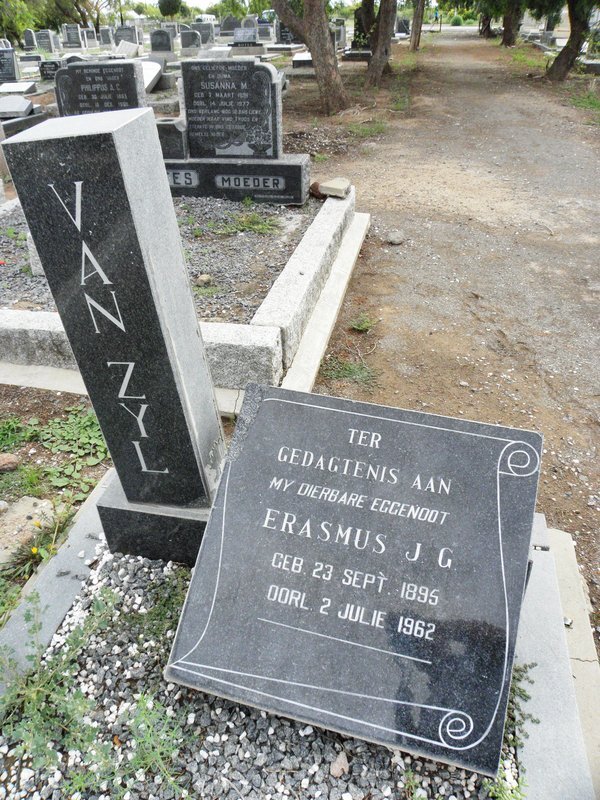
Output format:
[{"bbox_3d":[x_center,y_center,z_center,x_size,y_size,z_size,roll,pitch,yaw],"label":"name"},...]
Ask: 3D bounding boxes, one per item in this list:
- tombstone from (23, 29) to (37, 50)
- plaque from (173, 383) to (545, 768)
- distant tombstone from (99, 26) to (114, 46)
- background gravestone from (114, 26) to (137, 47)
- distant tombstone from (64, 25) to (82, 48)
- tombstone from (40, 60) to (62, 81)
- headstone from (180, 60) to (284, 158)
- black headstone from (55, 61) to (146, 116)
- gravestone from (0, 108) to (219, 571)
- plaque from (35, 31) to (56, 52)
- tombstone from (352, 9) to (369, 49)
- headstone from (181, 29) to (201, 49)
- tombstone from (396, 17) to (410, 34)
[{"bbox_3d":[-9.676,-12.897,21.500,0.320,0.670,0.150,6,33,9],"label":"tombstone"},{"bbox_3d":[0.147,0.392,1.520,0.763,0.088,0.760,10,74,14],"label":"plaque"},{"bbox_3d":[-9.328,-17.535,29.052,0.527,0.798,0.190,5,33,9],"label":"distant tombstone"},{"bbox_3d":[-5.950,-12.392,20.500,0.660,0.592,0.160,6,33,9],"label":"background gravestone"},{"bbox_3d":[-10.205,-16.328,27.026,0.587,0.964,0.209,5,33,9],"label":"distant tombstone"},{"bbox_3d":[-6.455,-8.542,15.592,0.465,0.435,0.114,5,33,9],"label":"tombstone"},{"bbox_3d":[-0.434,-1.921,3.980,0.600,0.558,0.140,6,33,9],"label":"headstone"},{"bbox_3d":[-1.340,-1.975,4.092,0.550,0.560,0.140,6,33,9],"label":"black headstone"},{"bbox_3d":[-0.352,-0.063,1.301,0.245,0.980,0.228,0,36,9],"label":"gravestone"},{"bbox_3d":[-8.890,-12.528,21.000,0.572,0.652,0.180,6,33,9],"label":"plaque"},{"bbox_3d":[1.960,-12.048,19.500,0.490,1.098,0.160,6,33,9],"label":"tombstone"},{"bbox_3d":[-4.464,-14.705,24.689,0.724,0.802,0.190,5,33,9],"label":"headstone"},{"bbox_3d":[5.165,-18.696,30.000,0.640,0.760,0.150,6,33,9],"label":"tombstone"}]

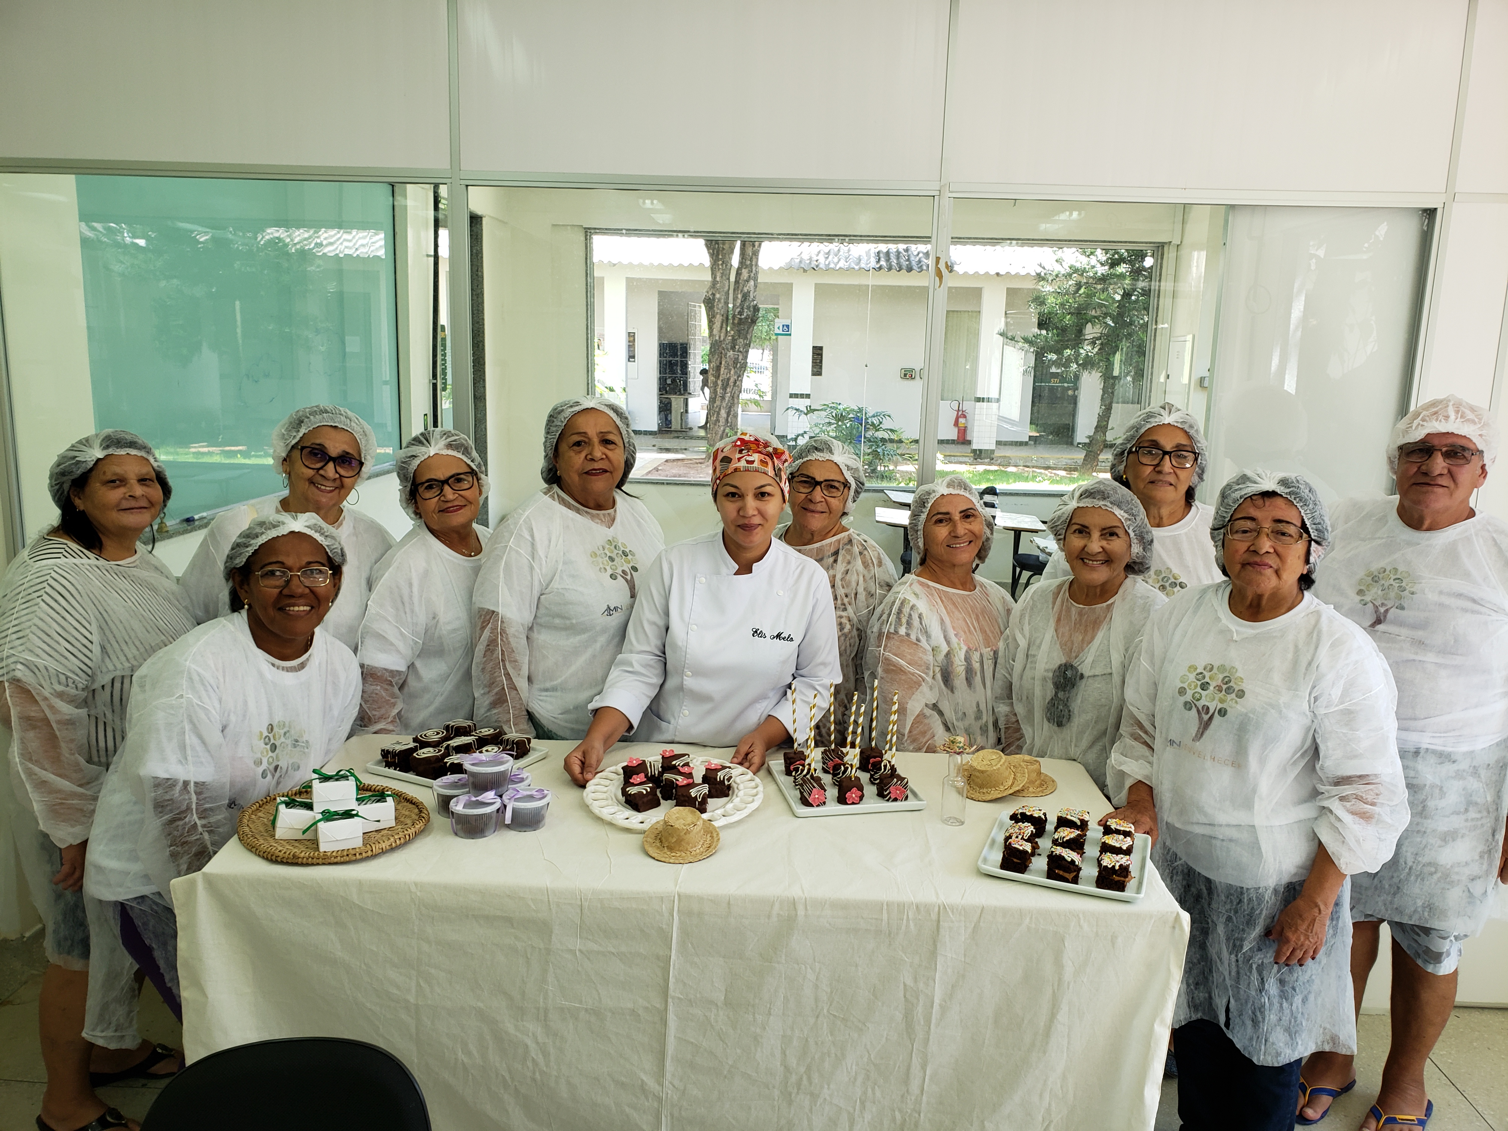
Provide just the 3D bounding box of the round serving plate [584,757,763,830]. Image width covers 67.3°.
[{"bbox_3d":[-0.152,0.440,2.159,0.345,0.035,0.345,2,11,0],"label":"round serving plate"}]

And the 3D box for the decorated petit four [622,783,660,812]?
[{"bbox_3d":[-0.215,0.446,2.196,0.051,0.038,0.050,-8,14,-41],"label":"decorated petit four"}]

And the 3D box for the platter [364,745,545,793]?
[{"bbox_3d":[-0.629,0.412,2.430,0.253,0.020,0.281,7,12,27],"label":"platter"}]

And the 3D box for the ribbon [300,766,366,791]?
[{"bbox_3d":[-0.709,0.363,1.922,0.105,0.035,0.055,1,11,-3],"label":"ribbon"}]

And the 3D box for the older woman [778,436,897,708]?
[{"bbox_3d":[0.123,0.451,2.820,0.420,1.543,0.300,2,11,4],"label":"older woman"}]

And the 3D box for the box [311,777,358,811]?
[{"bbox_3d":[-0.747,0.401,2.019,0.069,0.053,0.056,-2,11,-19],"label":"box"}]

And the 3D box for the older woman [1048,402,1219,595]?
[{"bbox_3d":[0.919,0.399,2.713,0.500,1.560,0.310,5,11,18],"label":"older woman"}]

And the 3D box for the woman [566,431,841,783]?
[{"bbox_3d":[-0.102,0.429,2.602,0.600,1.490,0.450,1,10,-3],"label":"woman"}]

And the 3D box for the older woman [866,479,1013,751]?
[{"bbox_3d":[0.436,0.510,2.759,0.410,1.466,0.320,1,11,-2],"label":"older woman"}]

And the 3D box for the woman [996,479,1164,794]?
[{"bbox_3d":[0.751,0.531,2.649,0.440,1.482,0.320,5,11,17],"label":"woman"}]

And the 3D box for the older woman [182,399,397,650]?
[{"bbox_3d":[-1.071,0.370,2.698,0.520,1.510,0.320,-2,11,-20],"label":"older woman"}]

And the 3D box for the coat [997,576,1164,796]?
[{"bbox_3d":[0.753,0.444,2.623,0.440,0.860,0.320,5,11,17],"label":"coat"}]

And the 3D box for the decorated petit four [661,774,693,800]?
[{"bbox_3d":[-0.155,0.437,2.252,0.046,0.038,0.046,-8,14,-42],"label":"decorated petit four"}]

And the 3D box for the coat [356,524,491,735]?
[{"bbox_3d":[-0.709,0.333,2.772,0.470,0.880,0.320,-2,11,-16],"label":"coat"}]

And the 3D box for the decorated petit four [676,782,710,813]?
[{"bbox_3d":[-0.114,0.433,2.102,0.054,0.045,0.052,1,11,-3],"label":"decorated petit four"}]

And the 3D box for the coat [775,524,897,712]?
[{"bbox_3d":[0.155,0.349,2.810,0.430,0.920,0.290,3,11,5],"label":"coat"}]

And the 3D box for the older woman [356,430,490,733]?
[{"bbox_3d":[-0.712,0.436,2.791,0.460,1.539,0.310,-2,11,-16],"label":"older woman"}]

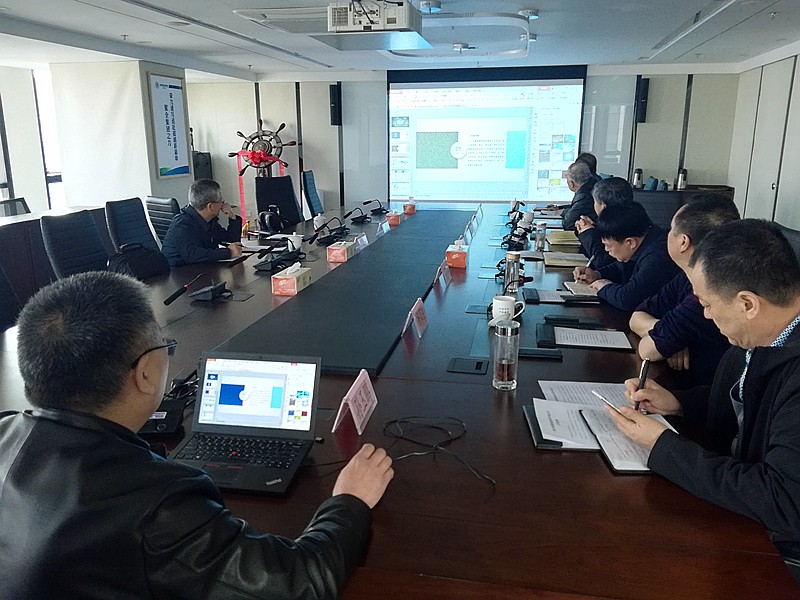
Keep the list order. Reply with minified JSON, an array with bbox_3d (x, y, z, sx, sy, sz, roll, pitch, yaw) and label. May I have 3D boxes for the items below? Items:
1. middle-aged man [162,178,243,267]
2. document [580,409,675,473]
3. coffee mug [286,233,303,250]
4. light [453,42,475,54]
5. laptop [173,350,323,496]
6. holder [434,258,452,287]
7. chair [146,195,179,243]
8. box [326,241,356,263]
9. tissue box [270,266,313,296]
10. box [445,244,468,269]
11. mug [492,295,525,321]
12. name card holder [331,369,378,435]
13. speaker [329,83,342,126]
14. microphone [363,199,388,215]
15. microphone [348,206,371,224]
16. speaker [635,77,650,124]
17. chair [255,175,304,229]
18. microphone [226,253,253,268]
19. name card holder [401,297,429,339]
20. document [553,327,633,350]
[{"bbox_3d":[-1.204,-0.132,3.917,0.700,1.200,0.580,-1,15,-4],"label":"middle-aged man"},{"bbox_3d":[0.578,0.338,1.505,0.210,0.015,0.302,1,15,3],"label":"document"},{"bbox_3d":[-0.678,-0.375,4.055,0.100,0.108,0.090,3,15,10],"label":"coffee mug"},{"bbox_3d":[0.620,-2.514,6.229,0.160,0.085,0.160,3,15,10],"label":"light"},{"bbox_3d":[-0.360,0.263,1.405,0.306,0.197,0.288,2,15,9],"label":"laptop"},{"bbox_3d":[0.218,-0.136,3.110,0.070,0.096,0.200,3,15,12],"label":"holder"},{"bbox_3d":[-1.412,-0.212,4.485,0.600,1.050,0.580,-13,19,-39],"label":"chair"},{"bbox_3d":[-0.342,-0.285,3.712,0.120,0.085,0.212,3,15,12],"label":"box"},{"bbox_3d":[-0.516,-0.087,2.999,0.113,0.088,0.210,3,15,10],"label":"tissue box"},{"bbox_3d":[0.337,-0.249,3.558,0.118,0.087,0.210,3,15,12],"label":"box"},{"bbox_3d":[0.429,0.033,2.463,0.118,0.098,0.086,3,15,12],"label":"mug"},{"bbox_3d":[-0.111,0.258,1.619,0.070,0.095,0.200,2,15,10],"label":"name card holder"},{"bbox_3d":[-0.889,-2.745,8.802,0.170,0.560,0.200,1,15,5],"label":"speaker"},{"bbox_3d":[-0.224,-0.915,6.045,0.250,0.145,0.140,3,15,10],"label":"microphone"},{"bbox_3d":[-0.363,-0.744,5.391,0.250,0.145,0.140,3,15,10],"label":"microphone"},{"bbox_3d":[3.297,-2.701,8.448,0.125,0.580,0.140,3,15,12],"label":"speaker"},{"bbox_3d":[-1.046,-0.567,5.761,0.600,1.120,0.650,12,19,39],"label":"chair"},{"bbox_3d":[-0.827,-0.198,3.228,0.140,0.035,0.035,-27,12,9],"label":"microphone"},{"bbox_3d":[0.060,0.066,2.388,0.072,0.095,0.200,3,15,10],"label":"name card holder"},{"bbox_3d":[0.669,0.135,2.215,0.275,0.012,0.205,3,15,12],"label":"document"}]

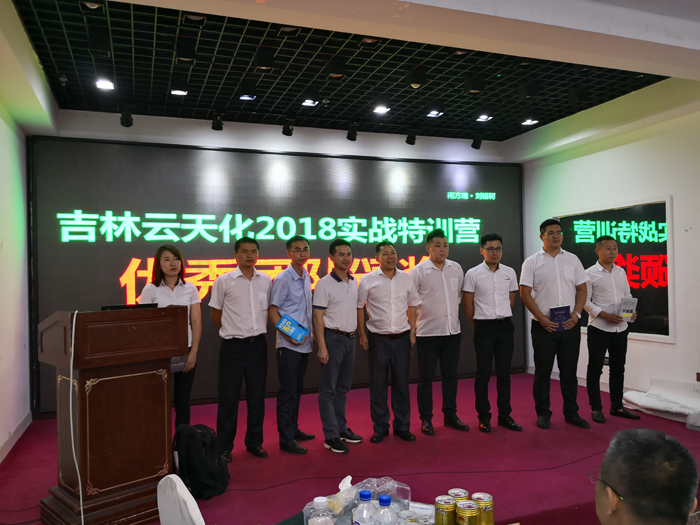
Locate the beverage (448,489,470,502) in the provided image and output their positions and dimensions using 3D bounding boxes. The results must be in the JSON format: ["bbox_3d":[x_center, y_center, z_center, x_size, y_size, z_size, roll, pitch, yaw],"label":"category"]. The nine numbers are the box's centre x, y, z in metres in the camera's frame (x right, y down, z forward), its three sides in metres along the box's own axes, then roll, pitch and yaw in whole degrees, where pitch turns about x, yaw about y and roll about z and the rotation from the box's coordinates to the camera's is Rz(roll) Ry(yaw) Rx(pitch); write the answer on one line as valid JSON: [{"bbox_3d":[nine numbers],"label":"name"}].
[{"bbox_3d":[0.339,0.760,1.691,0.066,0.092,0.066,-1,-1,-19],"label":"beverage"}]

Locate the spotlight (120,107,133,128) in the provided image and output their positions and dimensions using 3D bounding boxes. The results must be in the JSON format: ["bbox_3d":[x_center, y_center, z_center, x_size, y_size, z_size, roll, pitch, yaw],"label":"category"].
[{"bbox_3d":[-2.225,-1.447,5.435,0.118,0.200,0.140,-1,-1,-19],"label":"spotlight"}]

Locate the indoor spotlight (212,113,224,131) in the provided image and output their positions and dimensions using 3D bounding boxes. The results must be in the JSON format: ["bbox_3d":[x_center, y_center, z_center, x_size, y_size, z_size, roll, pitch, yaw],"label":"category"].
[{"bbox_3d":[-1.382,-1.475,5.726,0.118,0.190,0.140,-1,-1,-19],"label":"indoor spotlight"}]

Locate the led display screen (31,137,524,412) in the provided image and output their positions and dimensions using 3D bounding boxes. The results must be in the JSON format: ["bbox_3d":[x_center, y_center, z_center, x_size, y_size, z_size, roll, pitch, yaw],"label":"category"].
[{"bbox_3d":[-0.424,0.083,6.454,5.880,2.760,0.120,-1,-1,-19],"label":"led display screen"}]

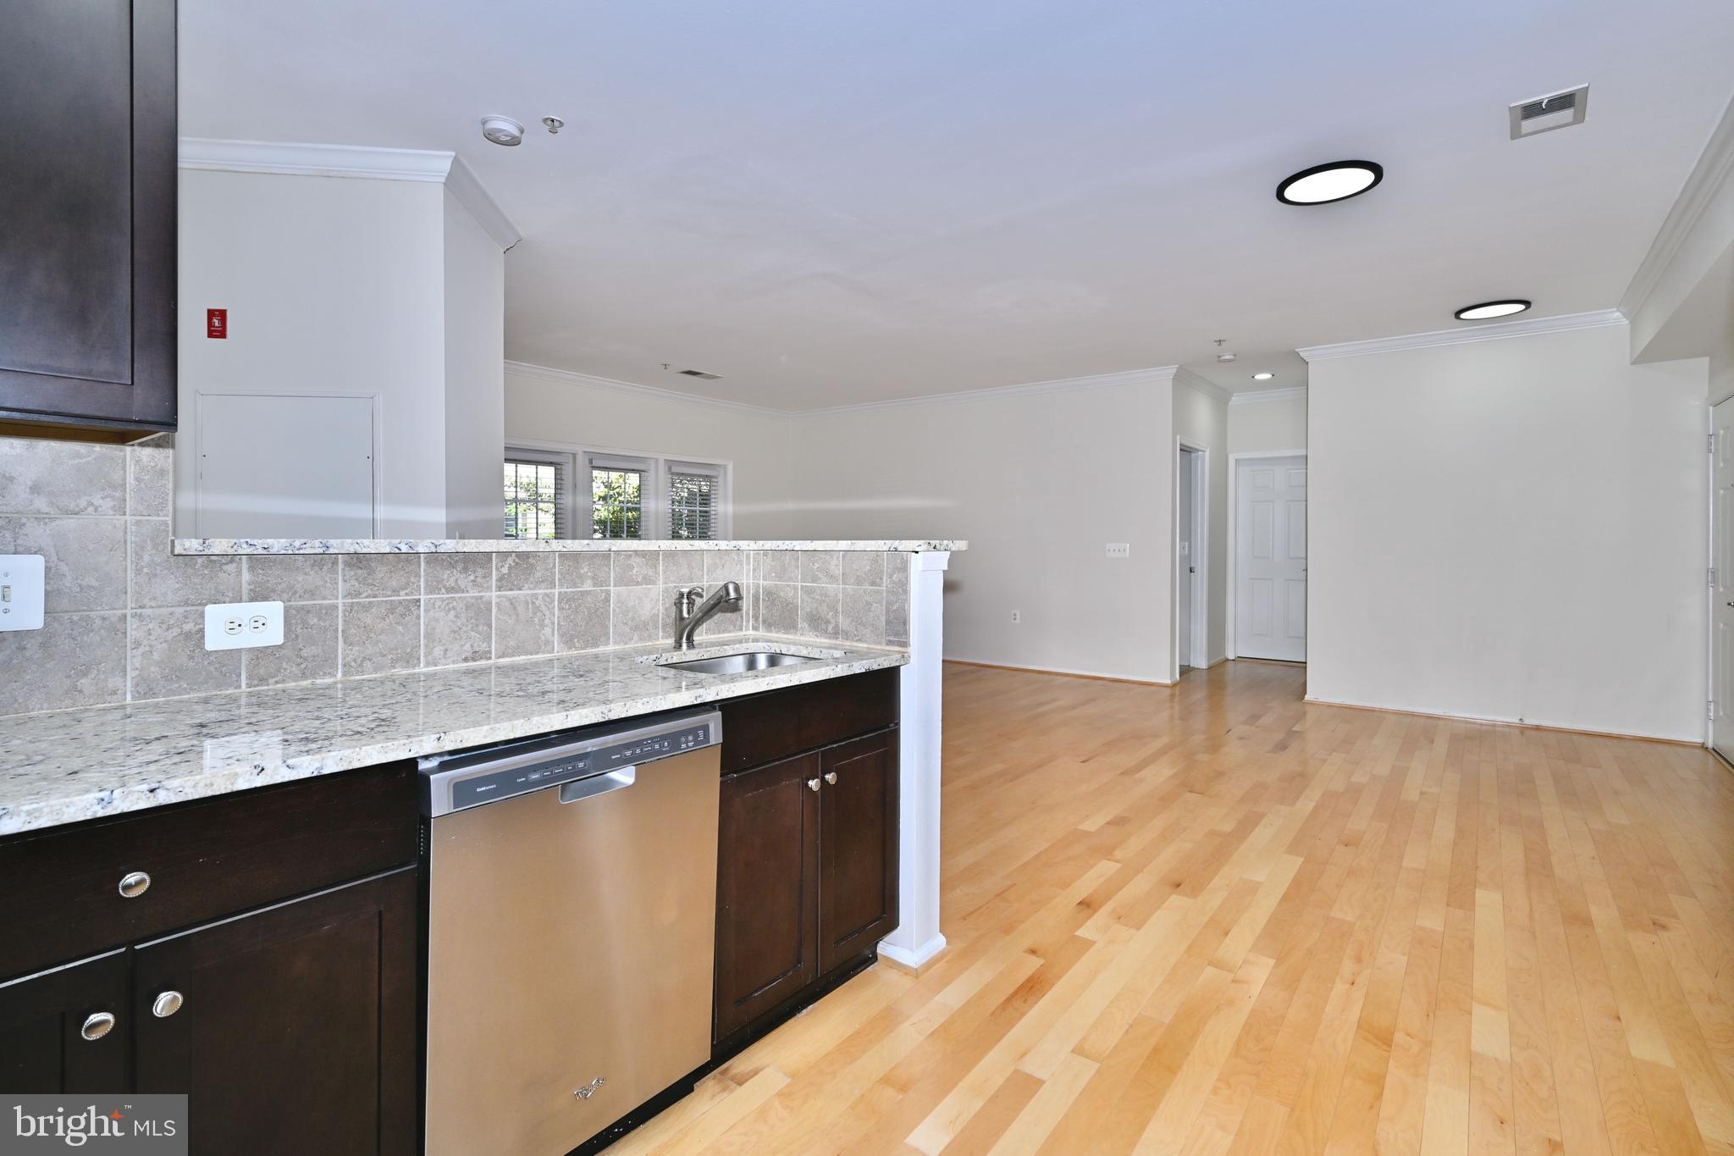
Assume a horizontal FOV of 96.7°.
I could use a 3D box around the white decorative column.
[{"bbox_3d":[0.139,0.530,2.271,0.150,1.200,0.160,2,3,38],"label":"white decorative column"}]

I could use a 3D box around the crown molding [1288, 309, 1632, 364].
[{"bbox_3d":[4.093,-1.694,5.438,1.855,0.097,0.075,2,3,38],"label":"crown molding"}]

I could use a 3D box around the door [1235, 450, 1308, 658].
[{"bbox_3d":[4.188,-0.196,7.802,0.815,2.070,0.045,2,3,38],"label":"door"}]

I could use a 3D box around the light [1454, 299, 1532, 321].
[{"bbox_3d":[3.971,-1.698,4.890,0.380,0.028,0.380,2,3,38],"label":"light"}]

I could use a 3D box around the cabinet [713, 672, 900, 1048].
[{"bbox_3d":[-0.371,0.699,2.176,0.625,0.875,0.690,2,3,38],"label":"cabinet"}]

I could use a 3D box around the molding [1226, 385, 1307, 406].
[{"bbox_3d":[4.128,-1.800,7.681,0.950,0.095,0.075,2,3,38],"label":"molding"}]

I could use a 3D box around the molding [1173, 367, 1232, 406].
[{"bbox_3d":[3.213,-1.773,7.260,0.075,0.095,1.870,2,3,38],"label":"molding"}]

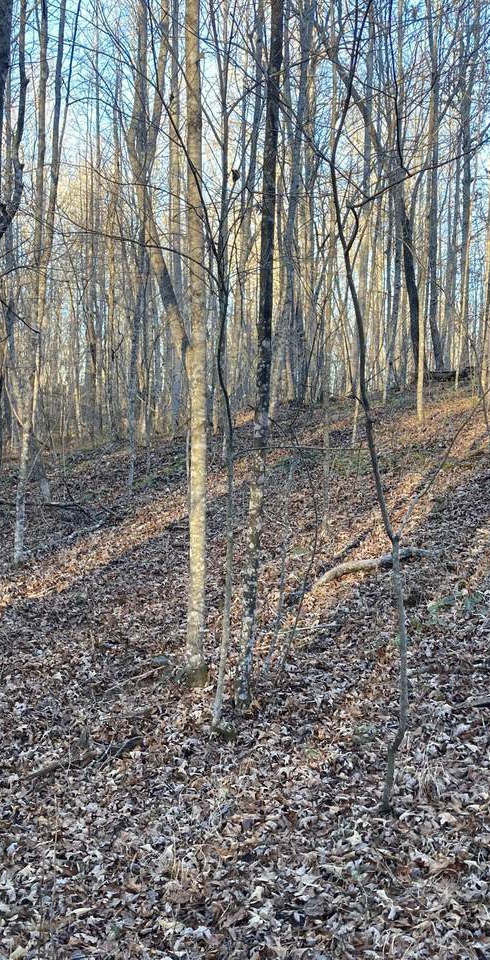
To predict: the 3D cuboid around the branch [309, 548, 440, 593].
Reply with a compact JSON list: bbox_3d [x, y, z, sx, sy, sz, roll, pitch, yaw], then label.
[{"bbox_3d":[1.010,0.700,8.350,1.270,0.170,0.340,-12,5,-33],"label":"branch"}]

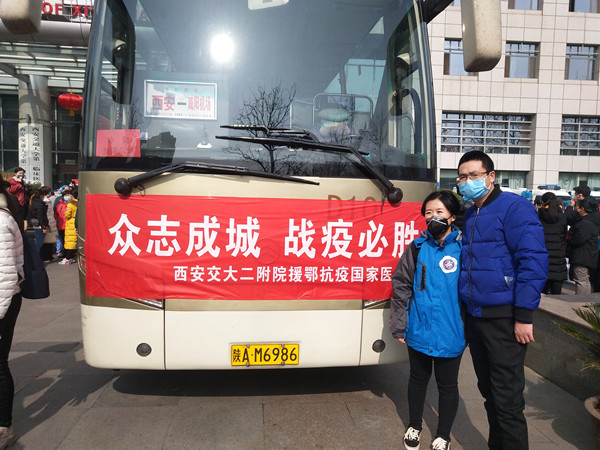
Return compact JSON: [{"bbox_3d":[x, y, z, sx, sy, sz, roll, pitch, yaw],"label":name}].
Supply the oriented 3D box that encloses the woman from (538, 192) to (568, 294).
[{"bbox_3d":[3.568,0.320,7.400,0.480,1.570,0.340,2,4,11],"label":"woman"}]

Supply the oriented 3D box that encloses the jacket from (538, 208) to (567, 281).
[{"bbox_3d":[3.568,0.278,7.400,0.460,1.020,0.320,2,4,11],"label":"jacket"}]

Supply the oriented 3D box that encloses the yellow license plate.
[{"bbox_3d":[-0.223,0.856,3.412,0.440,0.140,0.020,1,4,-6],"label":"yellow license plate"}]

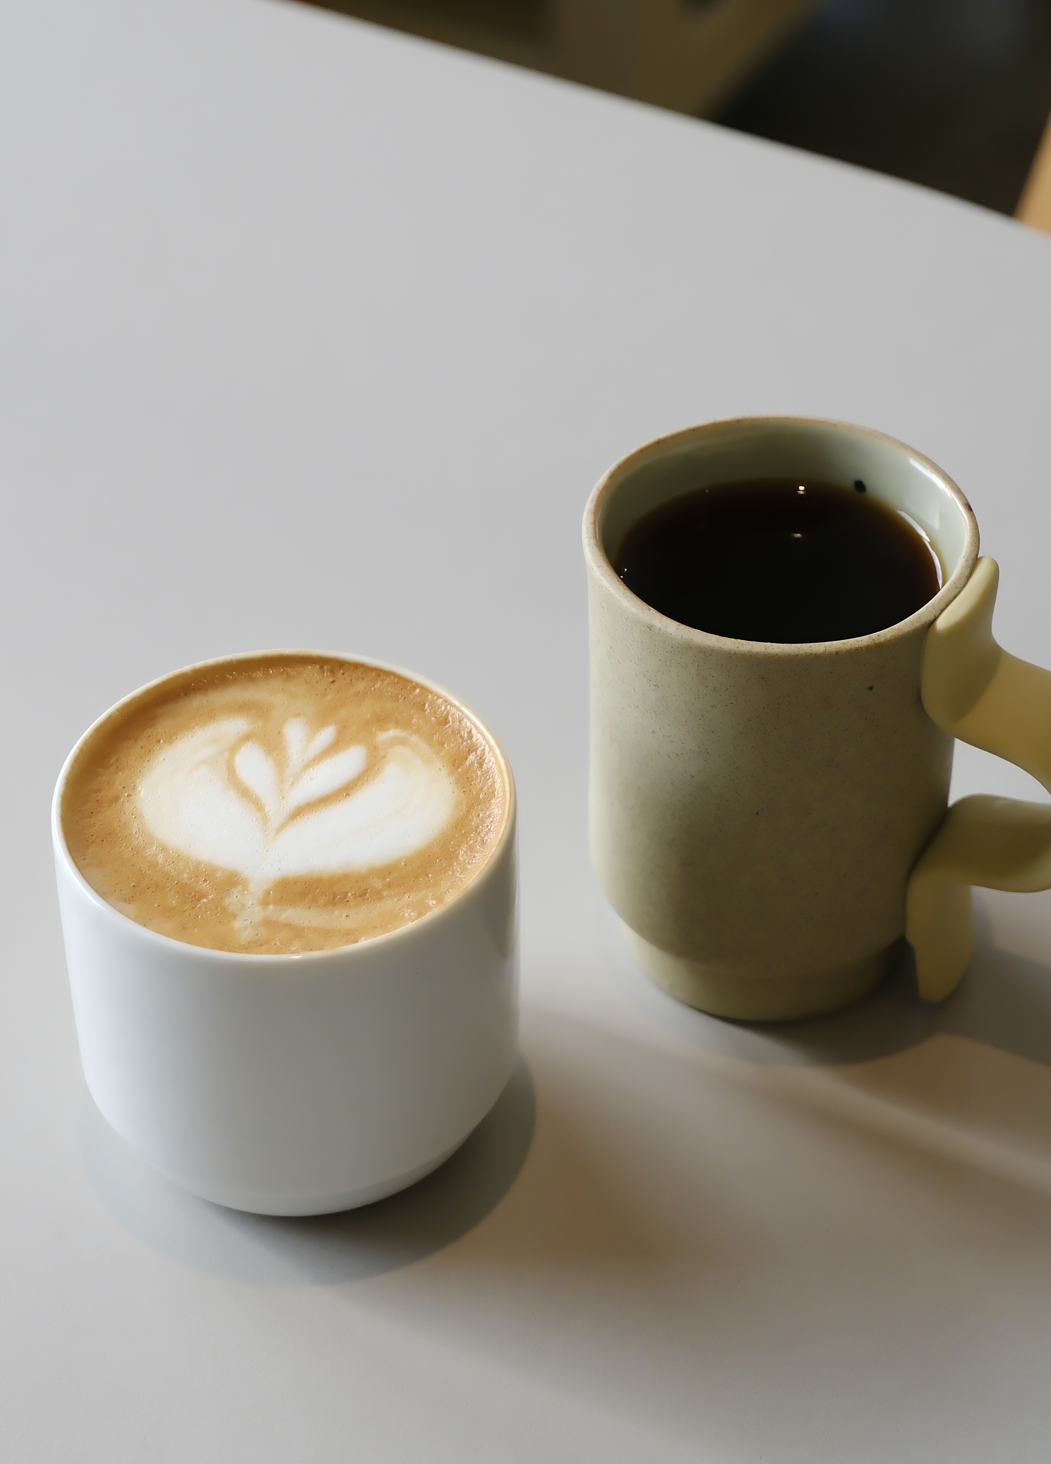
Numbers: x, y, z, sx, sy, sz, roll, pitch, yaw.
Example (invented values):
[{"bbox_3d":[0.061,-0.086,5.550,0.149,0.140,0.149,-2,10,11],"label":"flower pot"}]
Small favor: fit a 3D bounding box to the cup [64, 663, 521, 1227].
[{"bbox_3d":[-0.044,0.040,0.702,0.085,0.074,0.085,0,41,0],"label":"cup"}]

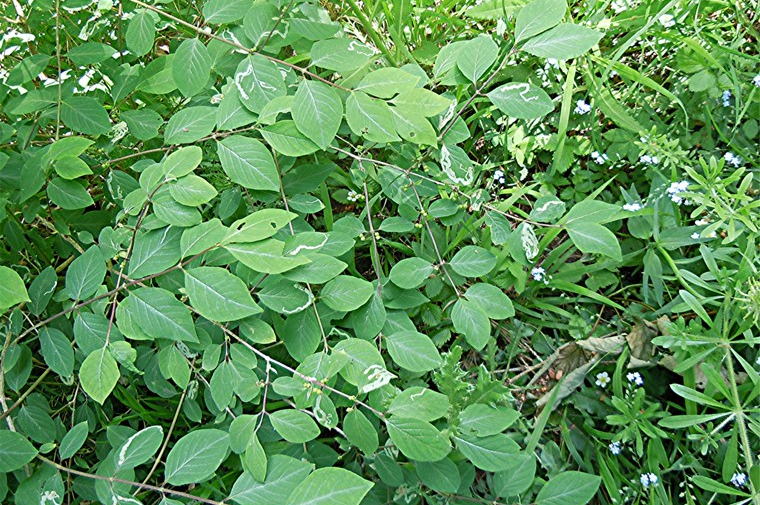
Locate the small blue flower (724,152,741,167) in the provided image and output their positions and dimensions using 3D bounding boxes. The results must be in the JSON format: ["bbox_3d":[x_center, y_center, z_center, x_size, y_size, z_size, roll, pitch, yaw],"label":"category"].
[{"bbox_3d":[0.471,-0.124,0.880,0.021,0.018,0.021,0,48,0],"label":"small blue flower"}]

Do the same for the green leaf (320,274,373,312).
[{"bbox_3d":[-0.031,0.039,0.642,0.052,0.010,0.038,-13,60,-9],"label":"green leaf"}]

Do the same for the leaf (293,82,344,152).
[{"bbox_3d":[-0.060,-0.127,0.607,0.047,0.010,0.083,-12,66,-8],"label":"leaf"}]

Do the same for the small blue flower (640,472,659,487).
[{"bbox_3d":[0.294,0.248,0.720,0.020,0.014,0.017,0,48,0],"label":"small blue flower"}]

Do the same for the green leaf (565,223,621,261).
[{"bbox_3d":[0.236,-0.011,0.730,0.071,0.012,0.044,34,66,18],"label":"green leaf"}]

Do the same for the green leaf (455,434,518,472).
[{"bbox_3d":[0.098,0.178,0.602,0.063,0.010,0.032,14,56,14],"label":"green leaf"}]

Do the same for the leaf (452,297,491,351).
[{"bbox_3d":[0.090,0.072,0.662,0.036,0.011,0.057,-13,65,-13],"label":"leaf"}]

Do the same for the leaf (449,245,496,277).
[{"bbox_3d":[0.093,0.009,0.660,0.048,0.010,0.035,-6,65,-3],"label":"leaf"}]

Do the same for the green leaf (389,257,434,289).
[{"bbox_3d":[0.034,0.023,0.720,0.050,0.012,0.037,-14,61,-8],"label":"green leaf"}]

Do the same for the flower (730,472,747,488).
[{"bbox_3d":[0.359,0.227,0.660,0.016,0.011,0.015,-5,49,6],"label":"flower"}]

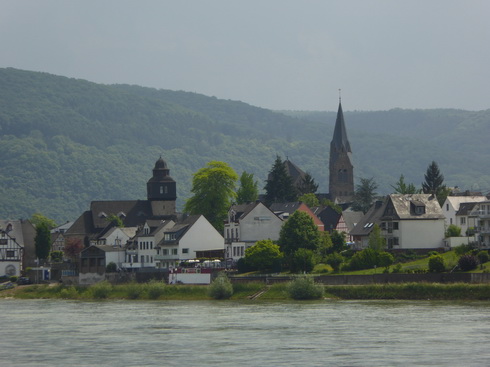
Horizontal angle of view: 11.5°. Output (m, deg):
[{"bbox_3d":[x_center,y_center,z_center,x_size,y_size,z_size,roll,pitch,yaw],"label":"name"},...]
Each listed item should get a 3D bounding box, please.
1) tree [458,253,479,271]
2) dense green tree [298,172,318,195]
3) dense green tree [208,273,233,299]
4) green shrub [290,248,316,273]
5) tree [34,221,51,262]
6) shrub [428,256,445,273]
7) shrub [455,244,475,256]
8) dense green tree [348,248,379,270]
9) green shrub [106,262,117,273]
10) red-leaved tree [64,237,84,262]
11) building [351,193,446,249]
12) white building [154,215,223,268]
[{"bbox_3d":[42.934,15.259,467.944,3.750,3.130,3.750,0,-2,0],"label":"tree"},{"bbox_3d":[14.091,1.917,539.847,4.440,8.500,4.440,0,-2,0],"label":"dense green tree"},{"bbox_3d":[-4.556,19.392,461.910,4.560,4.990,4.560,0,-2,0],"label":"dense green tree"},{"bbox_3d":[10.577,13.922,440.000,4.700,4.400,4.500,0,-2,0],"label":"green shrub"},{"bbox_3d":[-34.780,9.920,418.000,2.750,6.610,2.700,0,-2,0],"label":"tree"},{"bbox_3d":[36.451,15.206,461.939,3.040,3.380,3.040,0,-2,0],"label":"shrub"},{"bbox_3d":[37.613,11.567,417.000,3.400,2.200,2.800,0,-2,0],"label":"shrub"},{"bbox_3d":[19.860,12.750,407.000,5.100,3.760,4.300,0,-2,0],"label":"dense green tree"},{"bbox_3d":[-22.140,13.990,404.000,1.710,1.740,1.800,0,-2,0],"label":"green shrub"},{"bbox_3d":[-34.892,13.556,497.906,4.090,5.220,4.090,0,-2,0],"label":"red-leaved tree"},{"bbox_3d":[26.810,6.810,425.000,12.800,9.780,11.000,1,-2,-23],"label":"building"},{"bbox_3d":[-10.724,11.681,484.355,11.000,10.500,10.200,1,-2,-30],"label":"white building"}]

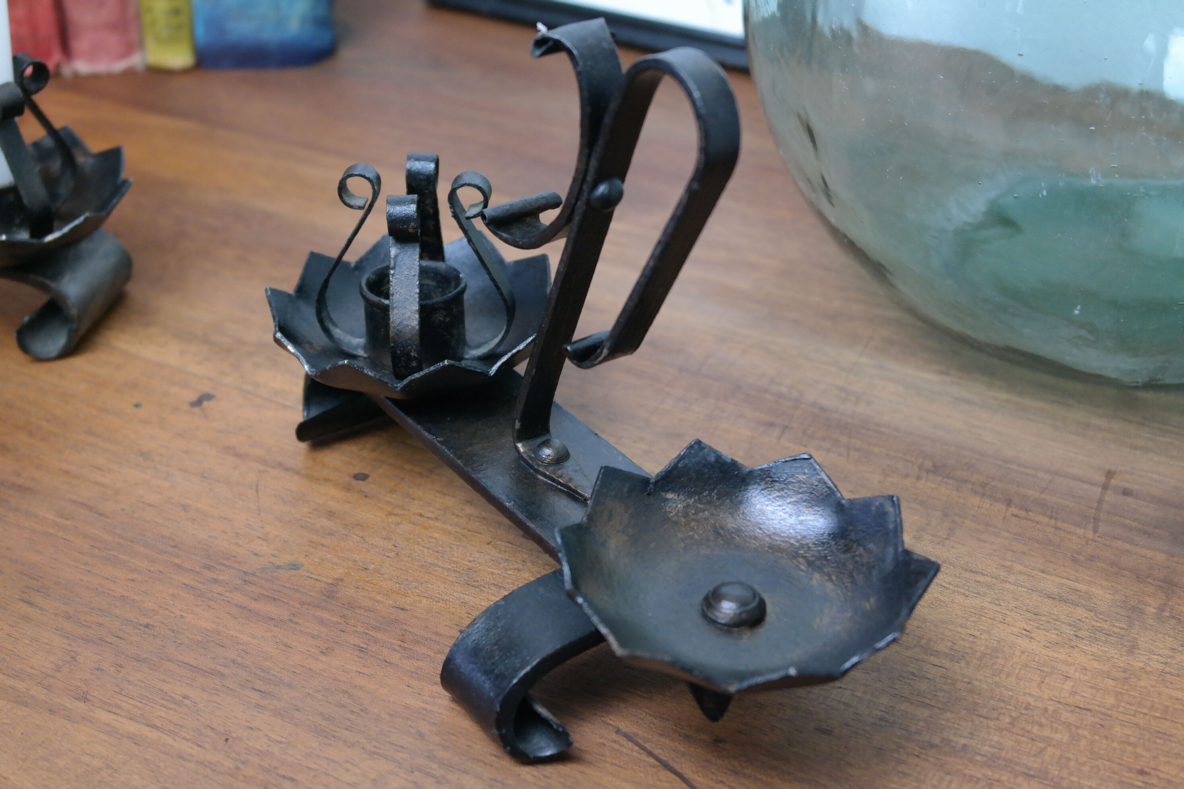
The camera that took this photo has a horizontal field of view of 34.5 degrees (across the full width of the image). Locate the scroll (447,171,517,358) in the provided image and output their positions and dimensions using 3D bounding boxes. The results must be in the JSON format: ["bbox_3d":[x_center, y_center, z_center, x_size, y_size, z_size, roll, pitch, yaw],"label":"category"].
[{"bbox_3d":[-0.029,-0.034,0.504,0.017,0.051,0.008,5,28,10],"label":"scroll"}]

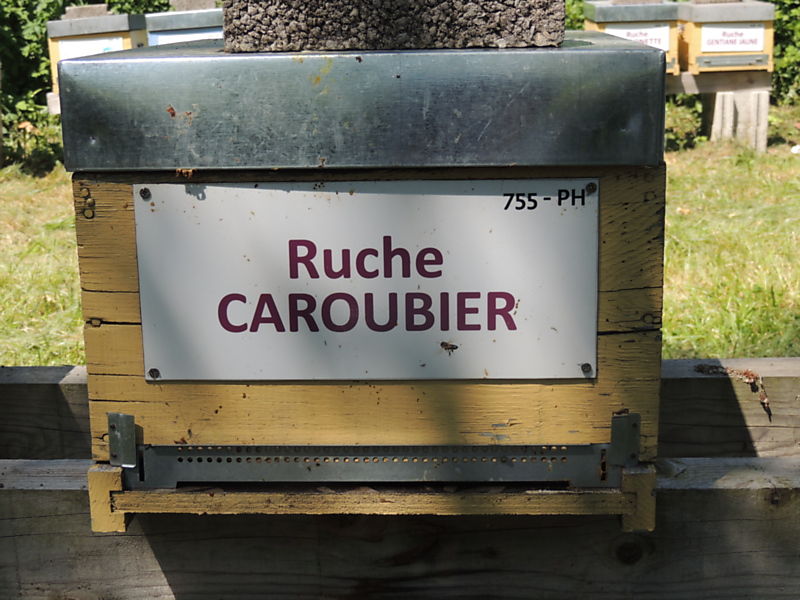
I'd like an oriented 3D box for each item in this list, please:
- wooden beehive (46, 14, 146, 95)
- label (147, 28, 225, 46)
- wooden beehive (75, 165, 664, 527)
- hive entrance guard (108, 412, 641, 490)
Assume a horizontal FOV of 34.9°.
[{"bbox_3d":[-1.551,-1.304,6.700,0.434,0.354,0.492,-3,13,4],"label":"wooden beehive"},{"bbox_3d":[-1.049,-1.278,6.435,0.336,0.149,0.010,-3,13,4],"label":"label"},{"bbox_3d":[-0.012,-0.015,1.169,0.427,0.273,0.492,0,13,3],"label":"wooden beehive"},{"bbox_3d":[-0.021,0.115,0.950,0.398,0.062,0.020,0,13,3],"label":"hive entrance guard"}]

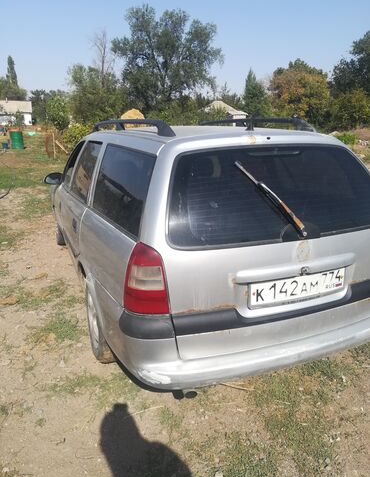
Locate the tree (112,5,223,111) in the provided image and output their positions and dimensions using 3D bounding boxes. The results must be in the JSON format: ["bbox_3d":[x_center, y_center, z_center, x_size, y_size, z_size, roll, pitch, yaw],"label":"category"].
[{"bbox_3d":[-1.733,-16.353,36.739,10.715,11.990,9.643,0,18,-3],"label":"tree"}]

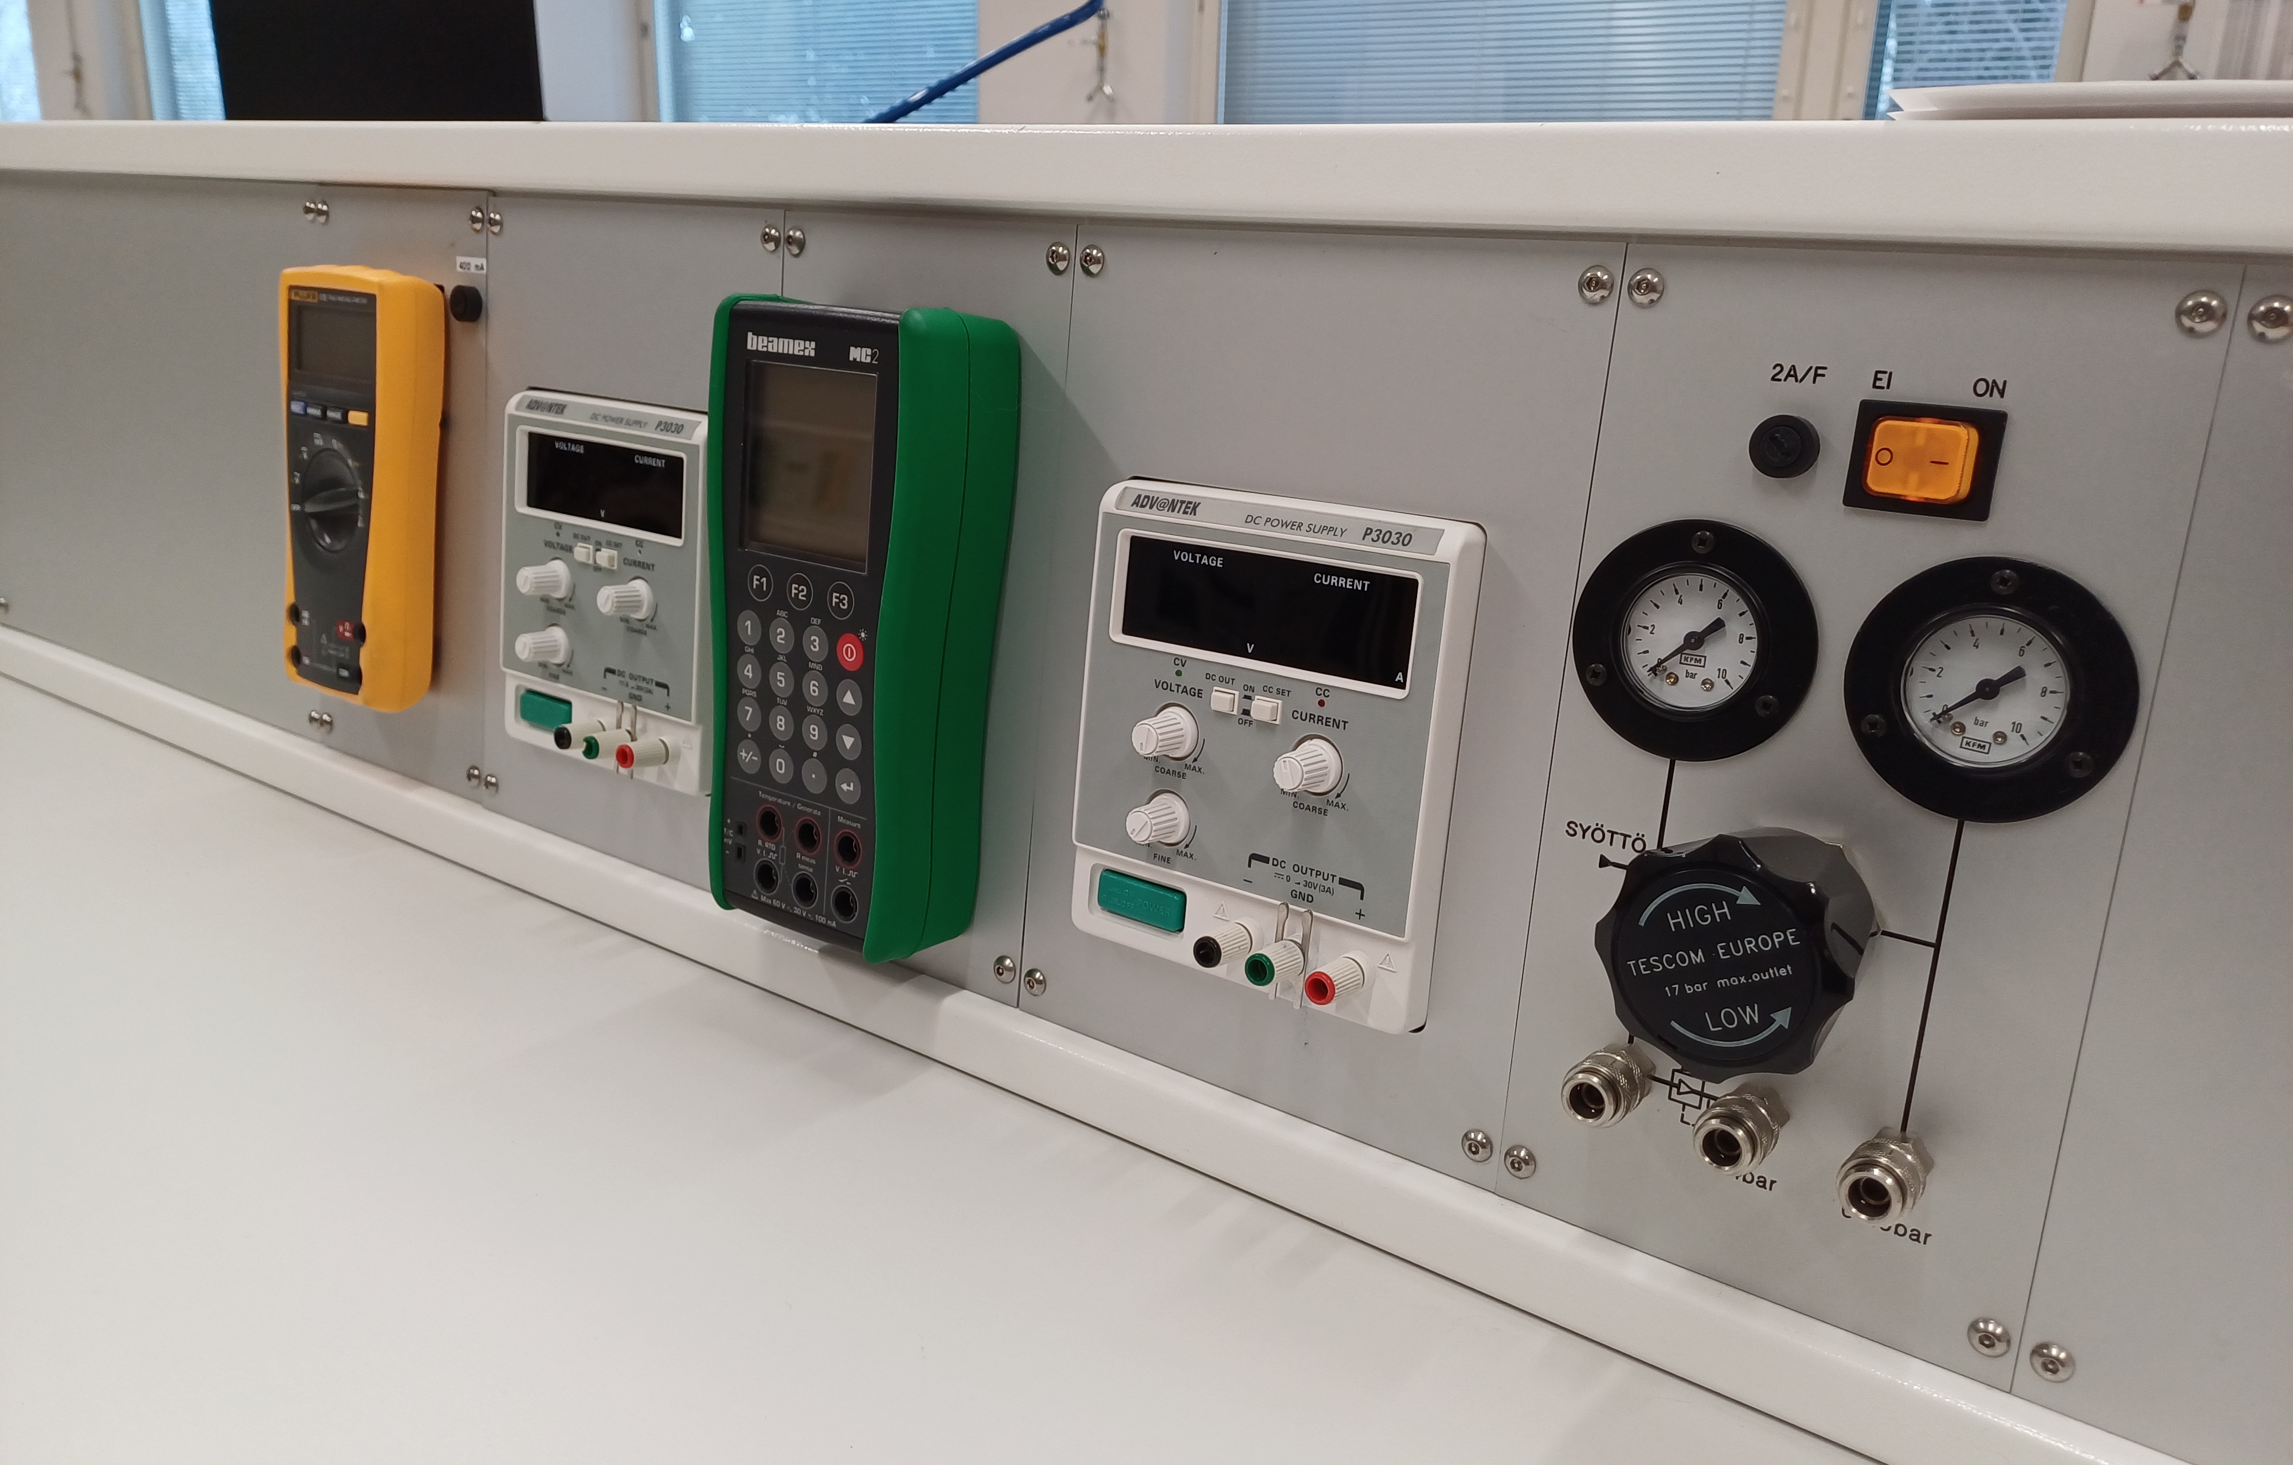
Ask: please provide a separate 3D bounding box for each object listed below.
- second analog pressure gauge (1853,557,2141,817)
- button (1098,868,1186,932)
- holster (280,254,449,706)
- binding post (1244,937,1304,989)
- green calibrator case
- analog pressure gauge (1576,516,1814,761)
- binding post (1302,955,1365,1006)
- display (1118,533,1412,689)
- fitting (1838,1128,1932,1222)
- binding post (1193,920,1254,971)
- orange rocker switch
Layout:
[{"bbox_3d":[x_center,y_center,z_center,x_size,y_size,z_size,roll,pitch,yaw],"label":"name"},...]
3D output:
[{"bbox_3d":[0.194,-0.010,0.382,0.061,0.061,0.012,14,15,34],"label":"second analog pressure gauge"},{"bbox_3d":[0.000,0.053,0.524,0.033,0.013,0.005,14,15,34],"label":"button"},{"bbox_3d":[-0.344,-0.108,0.739,0.087,0.185,0.041,14,16,34],"label":"holster"},{"bbox_3d":[0.039,0.069,0.497,0.011,0.011,0.017,14,16,34],"label":"binding post"},{"bbox_3d":[-0.102,-0.036,0.574,0.101,0.215,0.049,14,16,34],"label":"green calibrator case"},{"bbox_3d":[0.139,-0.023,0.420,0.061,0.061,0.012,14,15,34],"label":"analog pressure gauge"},{"bbox_3d":[0.054,0.071,0.473,0.011,0.011,0.017,14,15,34],"label":"binding post"},{"bbox_3d":[0.035,-0.037,0.495,0.100,0.031,0.005,14,16,34],"label":"display"},{"bbox_3d":[0.177,0.106,0.396,0.017,0.017,0.028,14,15,34],"label":"fitting"},{"bbox_3d":[0.024,0.066,0.507,0.011,0.011,0.017,14,16,34],"label":"binding post"},{"bbox_3d":[0.181,-0.064,0.388,0.022,0.018,0.008,14,16,34],"label":"orange rocker switch"}]

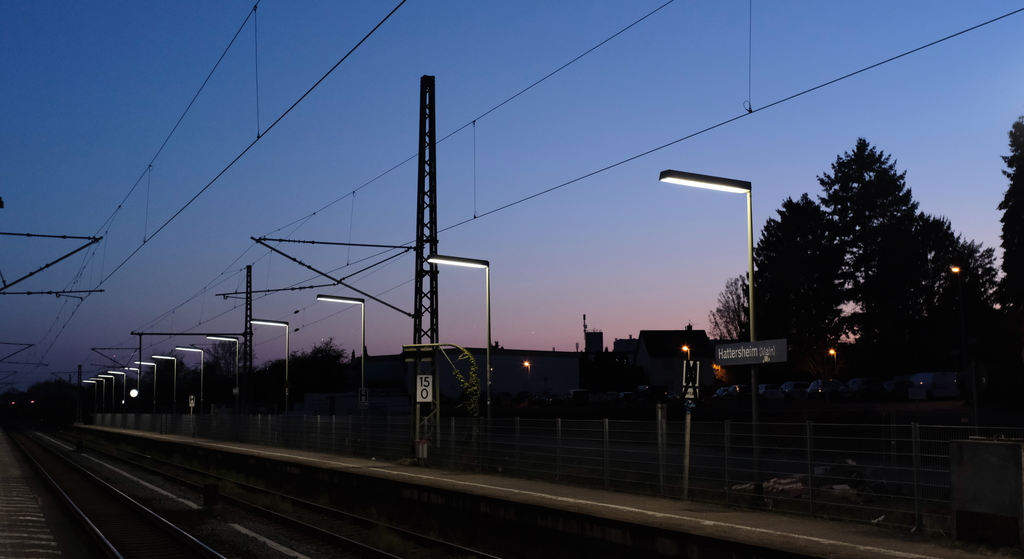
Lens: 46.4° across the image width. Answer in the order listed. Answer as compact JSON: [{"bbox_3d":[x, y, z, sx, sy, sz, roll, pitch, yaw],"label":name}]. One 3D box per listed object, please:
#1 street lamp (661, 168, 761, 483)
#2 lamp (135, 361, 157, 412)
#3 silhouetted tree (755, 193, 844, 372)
[{"bbox_3d":[3.419,1.021,20.557,1.720,5.710,0.280,2,-7,-23],"label":"street lamp"},{"bbox_3d":[-31.169,9.950,101.454,1.720,5.763,0.280,2,-7,-23],"label":"lamp"},{"bbox_3d":[28.293,0.984,115.966,8.600,19.120,8.200,-2,-6,14],"label":"silhouetted tree"}]

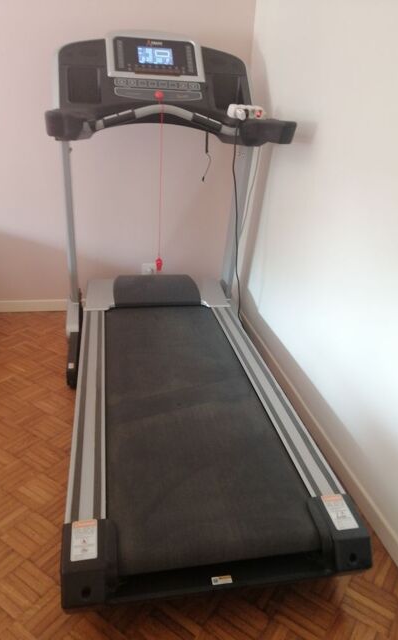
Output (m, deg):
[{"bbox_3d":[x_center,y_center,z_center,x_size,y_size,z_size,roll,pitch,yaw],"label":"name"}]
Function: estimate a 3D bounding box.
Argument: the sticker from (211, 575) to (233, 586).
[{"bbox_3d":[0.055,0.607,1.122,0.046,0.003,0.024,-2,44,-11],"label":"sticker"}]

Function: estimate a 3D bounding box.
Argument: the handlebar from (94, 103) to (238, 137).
[{"bbox_3d":[-0.137,-0.806,1.929,0.553,0.103,0.150,-2,24,-11],"label":"handlebar"}]

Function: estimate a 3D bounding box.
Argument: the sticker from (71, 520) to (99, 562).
[{"bbox_3d":[-0.258,0.497,1.085,0.056,0.003,0.109,-2,27,-11],"label":"sticker"}]

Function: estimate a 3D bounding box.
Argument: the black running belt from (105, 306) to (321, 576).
[{"bbox_3d":[-0.069,0.250,1.754,0.508,0.050,1.454,-2,24,-11],"label":"black running belt"}]

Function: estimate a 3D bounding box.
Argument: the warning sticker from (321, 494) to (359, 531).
[{"bbox_3d":[0.353,0.479,1.201,0.055,0.003,0.109,-2,27,-11],"label":"warning sticker"}]

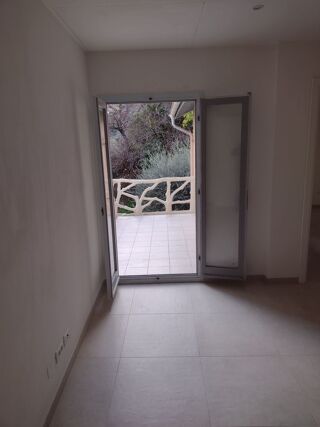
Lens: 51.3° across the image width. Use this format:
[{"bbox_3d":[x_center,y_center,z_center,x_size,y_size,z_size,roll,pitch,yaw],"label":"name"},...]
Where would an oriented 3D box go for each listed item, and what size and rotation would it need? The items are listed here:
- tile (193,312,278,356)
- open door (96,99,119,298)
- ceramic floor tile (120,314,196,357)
[{"bbox_3d":[0.622,1.023,2.855,0.615,0.015,0.615,-2,14,2],"label":"tile"},{"bbox_3d":[-0.512,-0.123,3.331,0.050,1.937,0.462,-2,14,2],"label":"open door"},{"bbox_3d":[0.008,1.043,2.876,0.615,0.015,0.615,-2,14,2],"label":"ceramic floor tile"}]

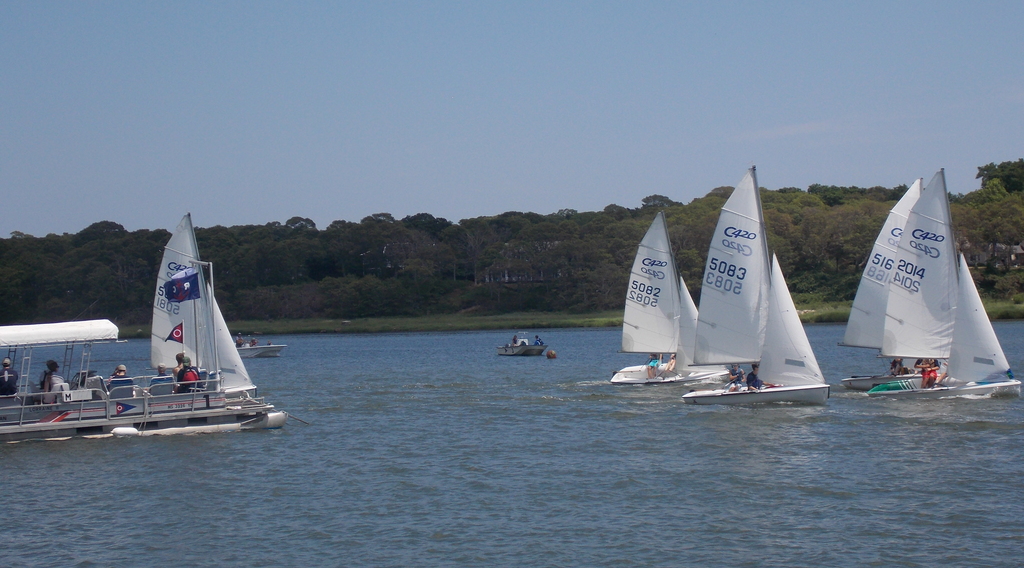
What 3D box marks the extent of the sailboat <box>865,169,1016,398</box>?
[{"bbox_3d":[11.337,0.116,61.275,4.300,6.400,1.820,-1,8,33],"label":"sailboat"}]

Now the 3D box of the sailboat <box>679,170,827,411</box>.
[{"bbox_3d":[6.231,0.151,60.336,4.300,6.400,1.820,-2,5,30],"label":"sailboat"}]

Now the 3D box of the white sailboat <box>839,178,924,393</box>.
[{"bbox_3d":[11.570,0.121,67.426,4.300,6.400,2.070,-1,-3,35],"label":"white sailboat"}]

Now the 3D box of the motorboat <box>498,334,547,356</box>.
[{"bbox_3d":[0.834,4.256,159.950,4.400,1.570,1.840,-2,-1,44],"label":"motorboat"}]

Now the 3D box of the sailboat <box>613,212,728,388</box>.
[{"bbox_3d":[5.217,0.569,79.064,4.300,6.400,1.820,-1,14,25],"label":"sailboat"}]

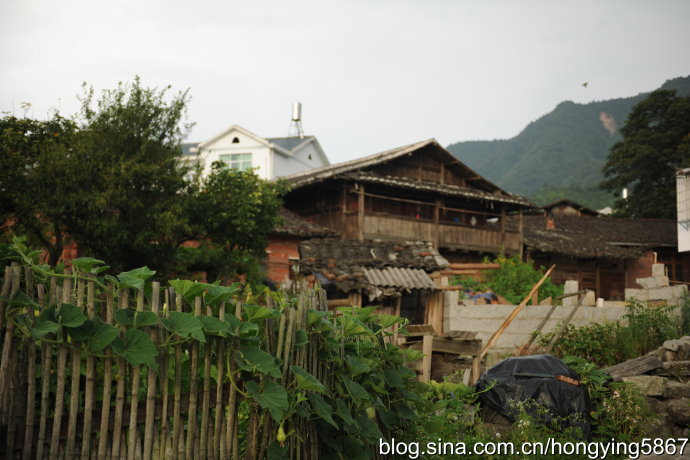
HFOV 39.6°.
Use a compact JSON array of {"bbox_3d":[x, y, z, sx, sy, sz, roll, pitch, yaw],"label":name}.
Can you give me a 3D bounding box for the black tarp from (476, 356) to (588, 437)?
[{"bbox_3d":[1.908,1.685,9.700,1.020,0.800,0.900,2,-6,-15],"label":"black tarp"}]

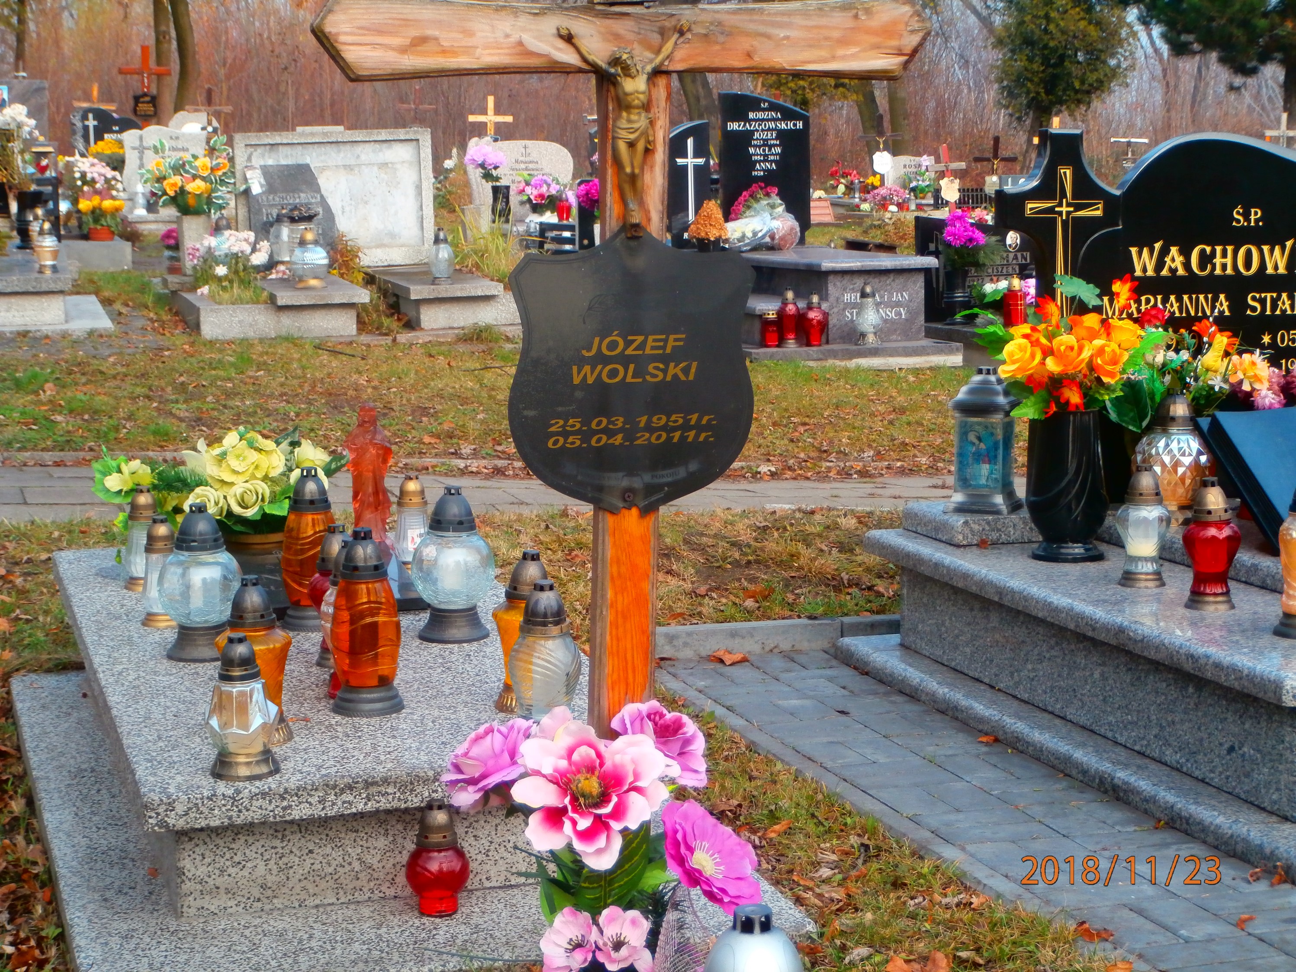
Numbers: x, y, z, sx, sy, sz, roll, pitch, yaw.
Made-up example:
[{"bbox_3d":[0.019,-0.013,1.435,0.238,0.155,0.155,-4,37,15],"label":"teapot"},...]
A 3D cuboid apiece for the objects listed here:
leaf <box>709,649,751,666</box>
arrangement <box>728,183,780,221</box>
[{"bbox_3d":[0.184,0.388,5.740,0.090,0.030,0.060,-1,7,0],"label":"leaf"},{"bbox_3d":[0.688,-1.816,16.400,0.335,0.280,0.200,-3,7,-16],"label":"arrangement"}]

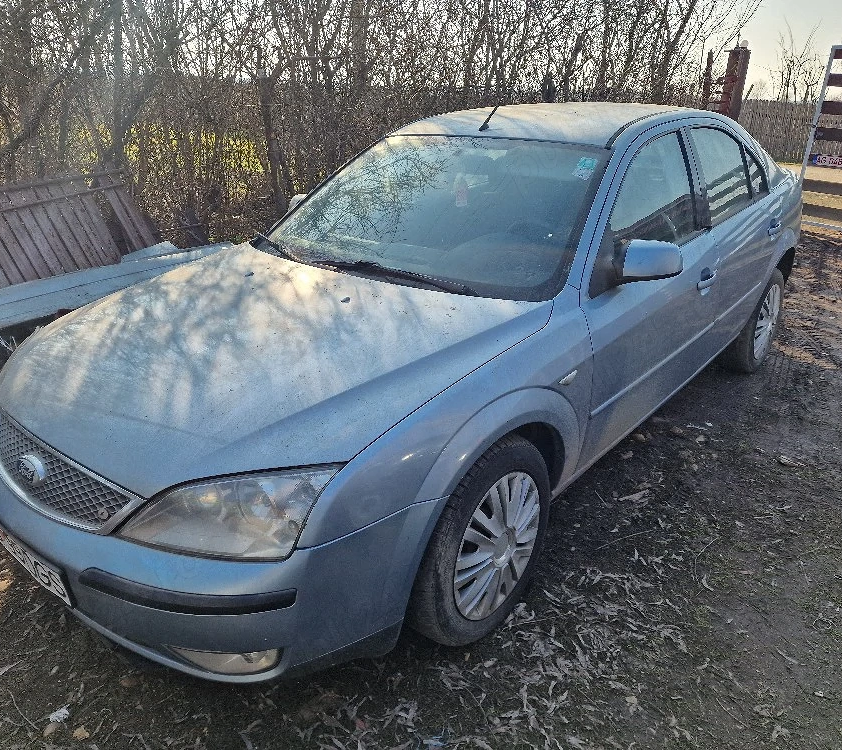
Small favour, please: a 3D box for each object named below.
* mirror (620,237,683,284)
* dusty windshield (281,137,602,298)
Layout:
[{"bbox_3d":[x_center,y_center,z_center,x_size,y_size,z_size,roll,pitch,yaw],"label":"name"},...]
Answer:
[{"bbox_3d":[0.759,-0.371,2.179,0.205,0.145,0.125,18,28,37],"label":"mirror"},{"bbox_3d":[-0.006,-0.659,2.574,1.460,0.170,0.910,18,58,37],"label":"dusty windshield"}]

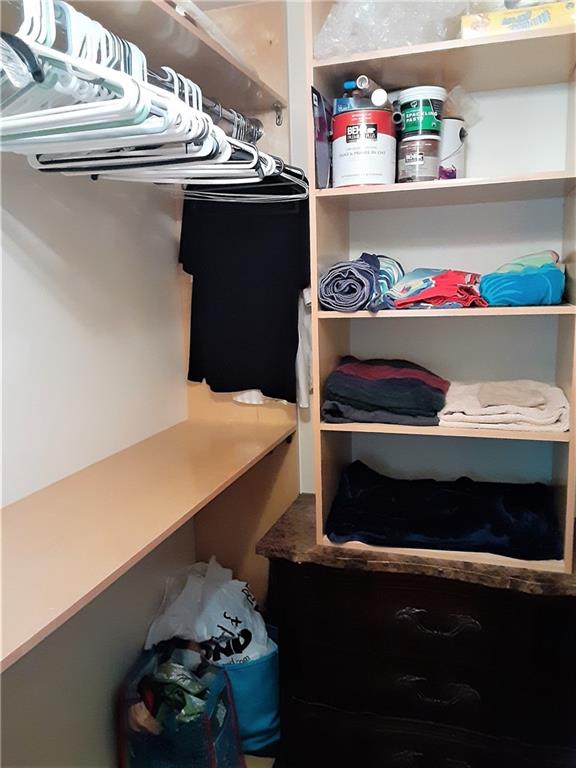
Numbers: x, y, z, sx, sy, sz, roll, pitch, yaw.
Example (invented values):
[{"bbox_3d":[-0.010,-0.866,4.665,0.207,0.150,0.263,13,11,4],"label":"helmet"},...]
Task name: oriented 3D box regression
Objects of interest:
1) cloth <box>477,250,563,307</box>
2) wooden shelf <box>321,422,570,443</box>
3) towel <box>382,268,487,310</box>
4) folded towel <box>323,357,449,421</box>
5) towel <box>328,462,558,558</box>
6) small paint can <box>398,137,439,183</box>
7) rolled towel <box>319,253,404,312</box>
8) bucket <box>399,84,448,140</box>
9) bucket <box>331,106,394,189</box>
[{"bbox_3d":[0.601,-0.271,1.540,0.200,0.135,0.263,1,10,18],"label":"cloth"},{"bbox_3d":[0.440,0.090,1.697,0.612,0.021,0.376,1,10,18],"label":"wooden shelf"},{"bbox_3d":[0.411,-0.256,1.601,0.247,0.097,0.273,1,10,18],"label":"towel"},{"bbox_3d":[0.291,0.005,1.701,0.314,0.153,0.288,1,10,18],"label":"folded towel"},{"bbox_3d":[0.443,0.343,1.724,0.598,0.115,0.323,1,10,18],"label":"towel"},{"bbox_3d":[0.343,-0.566,1.557,0.109,0.123,0.109,1,10,18],"label":"small paint can"},{"bbox_3d":[0.204,-0.283,1.660,0.164,0.142,0.283,1,10,18],"label":"rolled towel"},{"bbox_3d":[0.347,-0.686,1.535,0.119,0.120,0.119,1,10,18],"label":"bucket"},{"bbox_3d":[0.201,-0.600,1.577,0.166,0.192,0.166,-2,10,0],"label":"bucket"}]

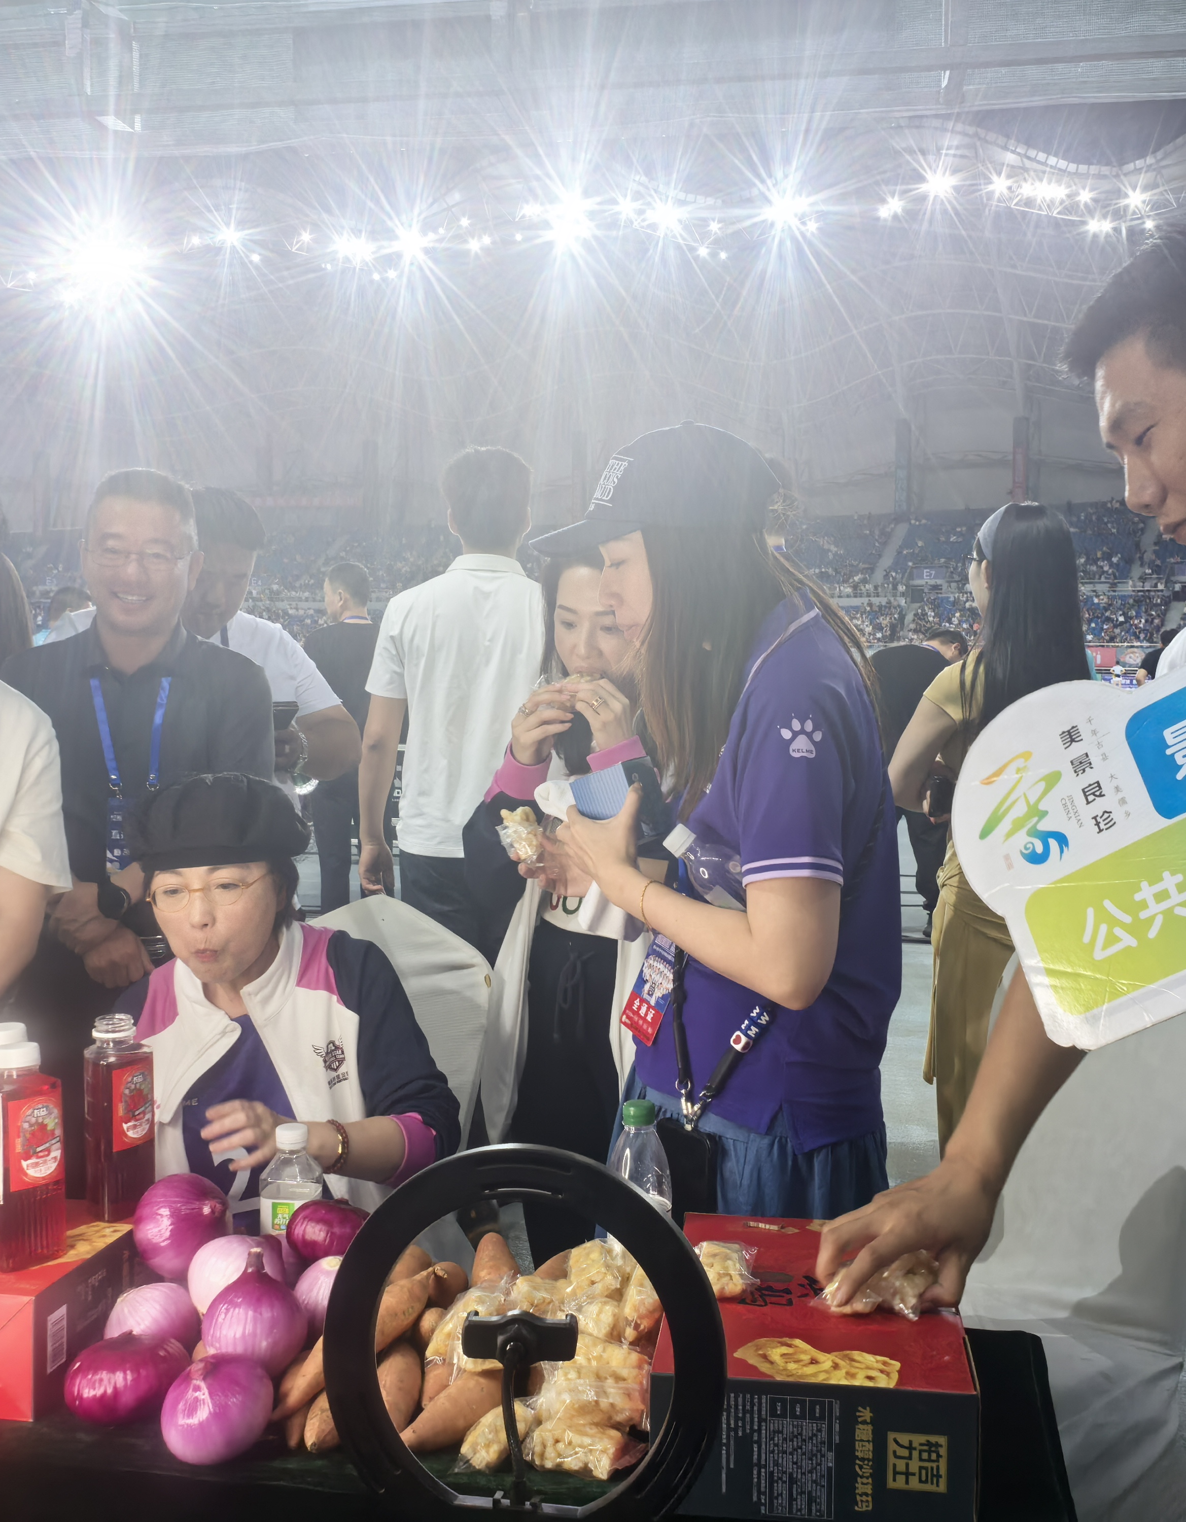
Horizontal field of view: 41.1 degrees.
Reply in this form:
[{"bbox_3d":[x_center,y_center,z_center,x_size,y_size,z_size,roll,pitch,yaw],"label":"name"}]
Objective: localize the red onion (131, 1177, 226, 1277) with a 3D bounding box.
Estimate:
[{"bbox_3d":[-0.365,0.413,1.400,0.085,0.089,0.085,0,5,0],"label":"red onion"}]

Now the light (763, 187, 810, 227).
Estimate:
[{"bbox_3d":[15.274,-43.695,125.000,3.500,3.000,1.600,0,5,7],"label":"light"}]

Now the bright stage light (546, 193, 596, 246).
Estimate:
[{"bbox_3d":[-1.278,-30.100,88.000,2.700,3.000,1.500,0,3,-1],"label":"bright stage light"}]

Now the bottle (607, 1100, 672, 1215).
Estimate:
[{"bbox_3d":[0.045,0.424,1.523,0.063,0.195,0.063,0,5,0],"label":"bottle"}]

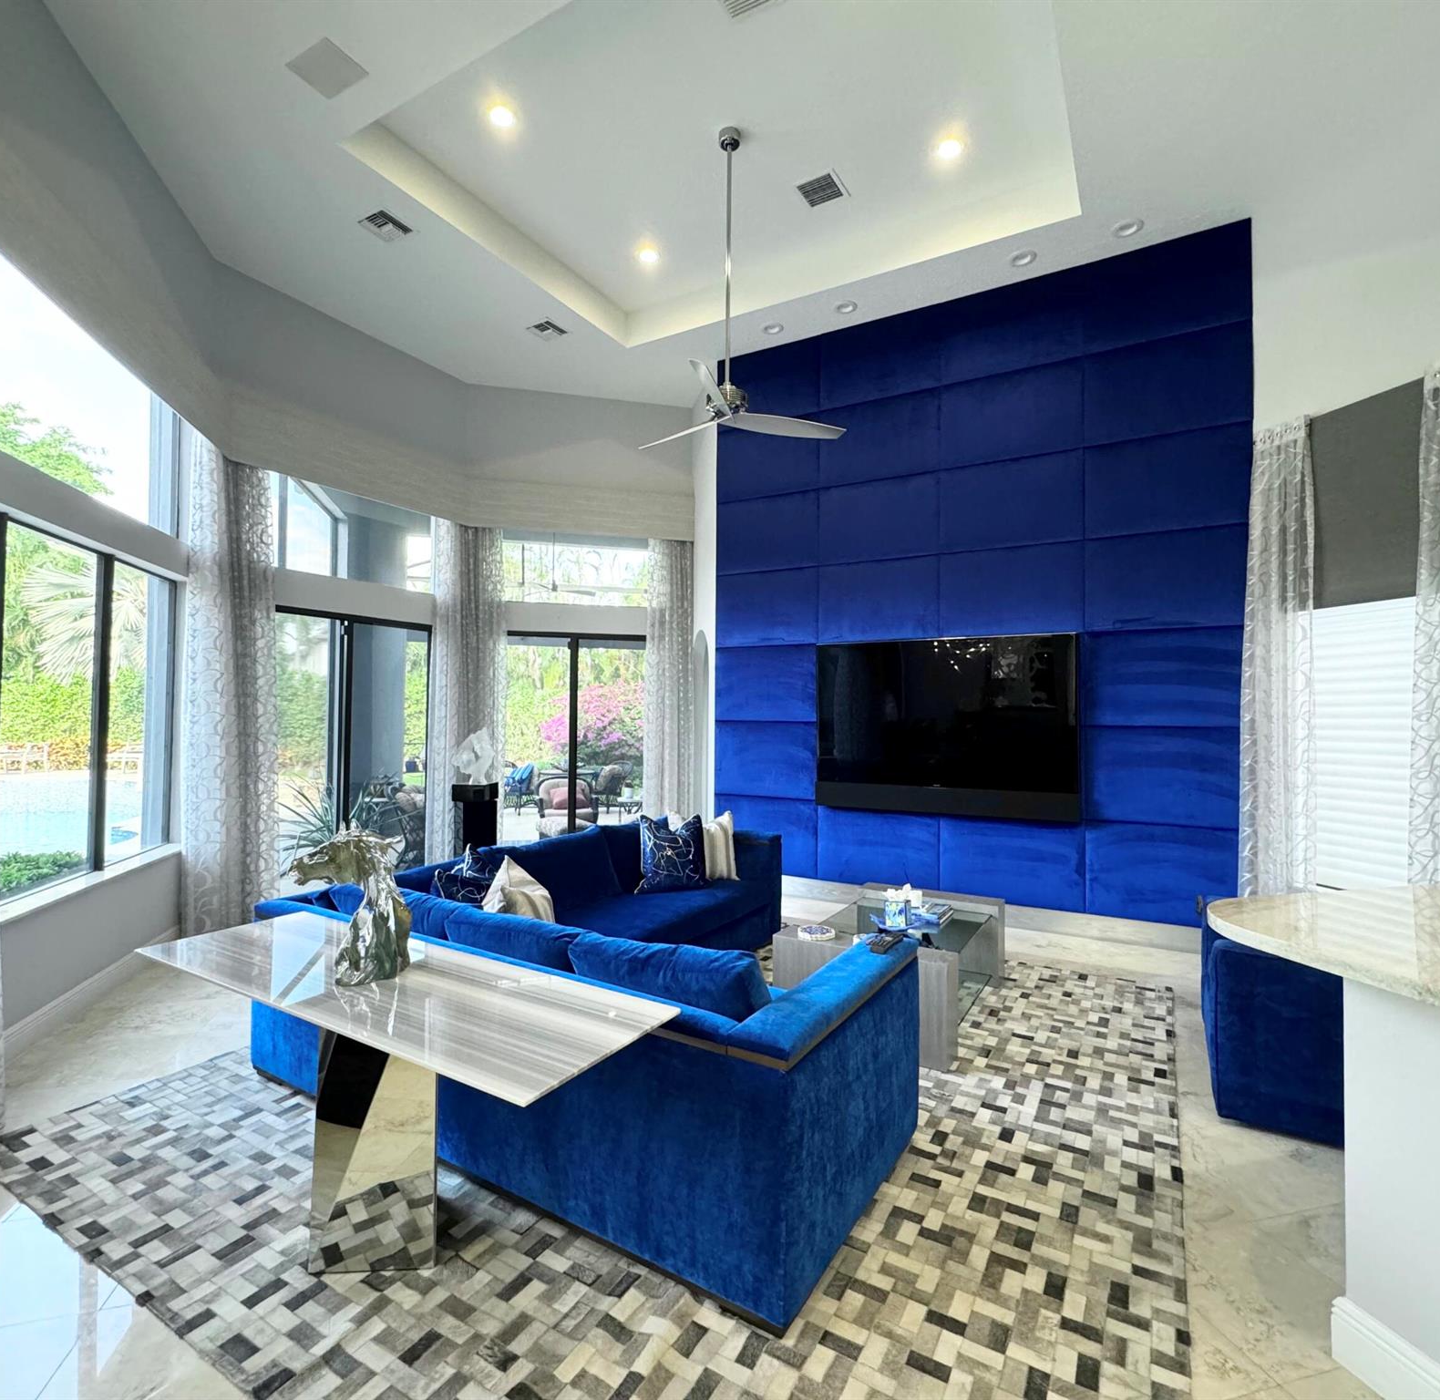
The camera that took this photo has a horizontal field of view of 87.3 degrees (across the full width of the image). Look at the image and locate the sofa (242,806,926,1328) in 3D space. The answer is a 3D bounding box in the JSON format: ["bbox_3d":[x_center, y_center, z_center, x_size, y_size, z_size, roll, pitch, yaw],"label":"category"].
[{"bbox_3d":[-0.117,1.134,3.638,2.460,0.789,2.875,0,-1,32],"label":"sofa"}]

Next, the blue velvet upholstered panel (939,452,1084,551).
[{"bbox_3d":[2.011,-1.366,5.252,0.944,0.615,0.072,0,-1,31],"label":"blue velvet upholstered panel"}]

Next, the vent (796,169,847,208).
[{"bbox_3d":[0.644,-3.197,4.755,0.256,0.031,0.256,0,-1,31],"label":"vent"}]

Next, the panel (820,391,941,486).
[{"bbox_3d":[1.181,-1.954,5.680,0.943,0.603,0.060,0,-1,30],"label":"panel"}]

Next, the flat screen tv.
[{"bbox_3d":[1.559,0.186,5.399,1.834,1.235,0.092,0,-1,31],"label":"flat screen tv"}]

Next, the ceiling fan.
[{"bbox_3d":[0.006,-2.383,4.243,1.320,1.680,1.320,0,-1,30],"label":"ceiling fan"}]

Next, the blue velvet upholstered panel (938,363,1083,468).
[{"bbox_3d":[2.014,-1.983,5.261,0.944,0.618,0.072,0,-1,31],"label":"blue velvet upholstered panel"}]

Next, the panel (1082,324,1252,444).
[{"bbox_3d":[2.816,-1.986,4.787,0.919,0.618,0.072,0,-1,31],"label":"panel"}]

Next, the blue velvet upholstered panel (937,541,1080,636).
[{"bbox_3d":[1.983,-0.746,5.178,0.939,0.603,0.060,0,-1,30],"label":"blue velvet upholstered panel"}]

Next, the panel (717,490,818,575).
[{"bbox_3d":[0.387,-1.359,6.211,0.940,0.615,0.072,0,-1,31],"label":"panel"}]

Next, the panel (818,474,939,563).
[{"bbox_3d":[1.176,-1.348,5.667,0.943,0.610,0.060,0,-1,30],"label":"panel"}]

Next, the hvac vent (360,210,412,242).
[{"bbox_3d":[-2.073,-2.926,4.685,0.251,0.031,0.251,0,-1,31],"label":"hvac vent"}]

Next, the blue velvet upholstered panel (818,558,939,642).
[{"bbox_3d":[1.195,-0.747,5.723,0.944,0.615,0.072,0,-1,31],"label":"blue velvet upholstered panel"}]

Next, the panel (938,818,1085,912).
[{"bbox_3d":[1.970,1.092,5.140,0.939,0.598,0.060,0,-1,30],"label":"panel"}]

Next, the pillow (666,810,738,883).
[{"bbox_3d":[-0.105,0.966,4.950,0.470,0.470,0.150,1,-16,-6],"label":"pillow"}]

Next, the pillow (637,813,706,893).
[{"bbox_3d":[-0.301,0.957,4.720,0.450,0.460,0.150,1,-16,-20],"label":"pillow"}]

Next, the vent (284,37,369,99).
[{"bbox_3d":[-1.831,-2.938,3.525,0.305,0.020,0.215,0,-1,30],"label":"vent"}]

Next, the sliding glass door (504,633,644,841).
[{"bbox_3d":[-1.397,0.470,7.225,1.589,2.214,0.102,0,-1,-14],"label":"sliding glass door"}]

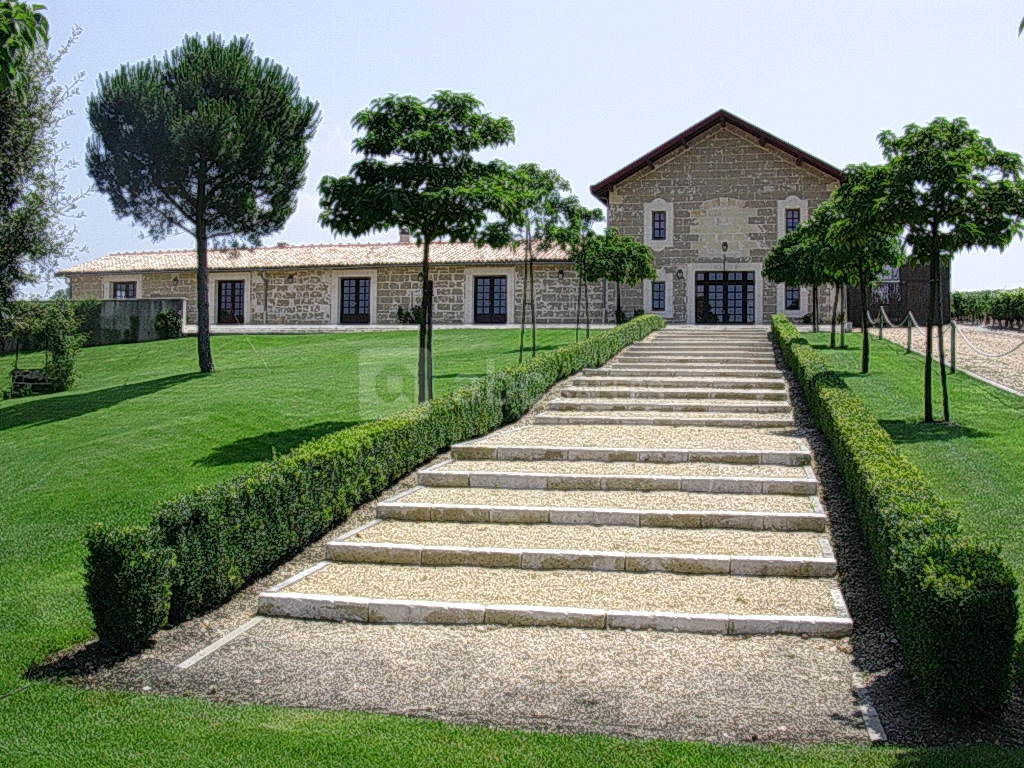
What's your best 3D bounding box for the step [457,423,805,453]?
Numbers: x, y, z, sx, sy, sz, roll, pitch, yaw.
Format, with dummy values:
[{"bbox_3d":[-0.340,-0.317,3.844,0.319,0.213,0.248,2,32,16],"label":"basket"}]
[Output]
[{"bbox_3d":[1.966,0.868,16.300,4.500,0.250,5.000,0,-1,12],"label":"step"}]

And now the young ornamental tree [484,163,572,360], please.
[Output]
[{"bbox_3d":[0.427,-3.012,28.300,2.400,5.400,2.400,0,-1,12],"label":"young ornamental tree"}]

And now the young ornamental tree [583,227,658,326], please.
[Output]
[{"bbox_3d":[3.878,-3.836,39.851,2.800,3.770,2.800,1,3,11],"label":"young ornamental tree"}]

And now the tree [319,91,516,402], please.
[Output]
[{"bbox_3d":[-1.810,-2.600,21.190,3.800,6.050,3.800,0,3,0],"label":"tree"}]

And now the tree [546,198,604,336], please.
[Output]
[{"bbox_3d":[2.204,-3.844,37.400,2.150,5.250,2.150,0,-1,12],"label":"tree"}]

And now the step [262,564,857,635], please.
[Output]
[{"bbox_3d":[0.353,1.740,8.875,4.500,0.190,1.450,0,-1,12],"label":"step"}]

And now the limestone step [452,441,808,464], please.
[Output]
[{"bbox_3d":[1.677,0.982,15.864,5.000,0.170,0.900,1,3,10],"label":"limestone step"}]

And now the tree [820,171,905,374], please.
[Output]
[{"bbox_3d":[8.412,-2.680,26.193,2.350,4.910,2.350,1,3,11],"label":"tree"}]

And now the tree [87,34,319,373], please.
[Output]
[{"bbox_3d":[-8.752,-5.112,31.000,6.500,9.500,6.500,0,-1,12],"label":"tree"}]

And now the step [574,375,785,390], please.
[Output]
[{"bbox_3d":[3.753,-0.020,24.654,4.600,0.150,1.300,1,3,10],"label":"step"}]

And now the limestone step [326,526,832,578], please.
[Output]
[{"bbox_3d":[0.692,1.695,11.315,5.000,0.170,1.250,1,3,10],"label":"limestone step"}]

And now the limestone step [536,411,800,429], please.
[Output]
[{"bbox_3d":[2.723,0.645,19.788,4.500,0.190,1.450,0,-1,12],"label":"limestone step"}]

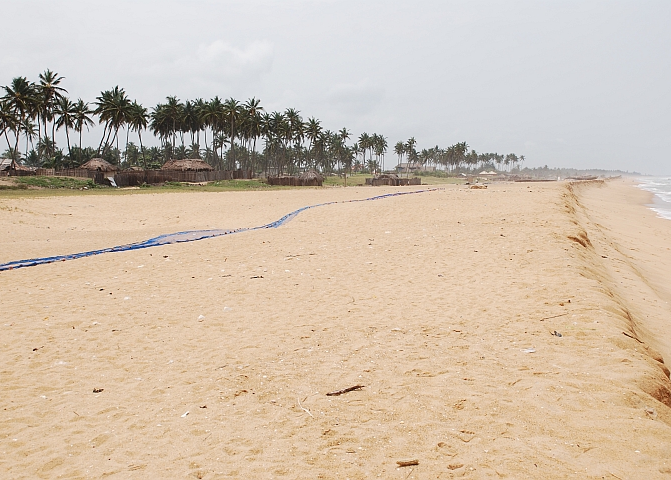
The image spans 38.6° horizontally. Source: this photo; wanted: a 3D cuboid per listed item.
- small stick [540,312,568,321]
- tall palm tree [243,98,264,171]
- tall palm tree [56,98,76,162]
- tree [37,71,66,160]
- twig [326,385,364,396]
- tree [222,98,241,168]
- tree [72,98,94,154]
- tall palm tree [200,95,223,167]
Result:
[{"bbox_3d":[2.475,0.871,10.813,0.032,0.020,0.669,3,5,40],"label":"small stick"},{"bbox_3d":[-13.386,-16.386,156.255,3.608,13.647,3.608,0,4,0],"label":"tall palm tree"},{"bbox_3d":[-42.590,-16.021,151.268,3.335,13.211,3.335,0,4,0],"label":"tall palm tree"},{"bbox_3d":[-43.581,-17.722,147.146,5.102,17.118,5.102,0,4,0],"label":"tree"},{"bbox_3d":[0.076,1.114,7.060,0.386,0.035,0.056,-4,5,-43],"label":"twig"},{"bbox_3d":[-16.761,-16.177,154.264,3.562,13.473,3.562,0,4,0],"label":"tree"},{"bbox_3d":[-40.692,-16.258,154.259,3.724,13.312,3.724,0,4,0],"label":"tree"},{"bbox_3d":[-19.903,-16.257,154.259,4.048,13.633,4.048,0,4,0],"label":"tall palm tree"}]

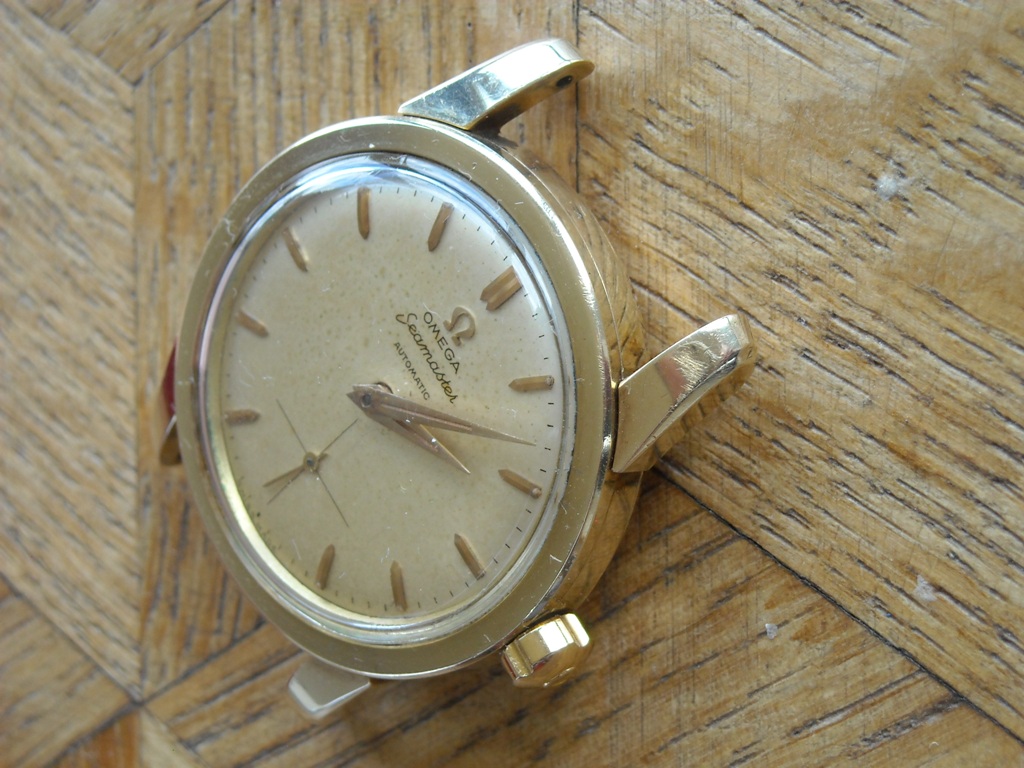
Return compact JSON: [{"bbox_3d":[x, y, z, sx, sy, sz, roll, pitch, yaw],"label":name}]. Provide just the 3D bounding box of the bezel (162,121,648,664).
[{"bbox_3d":[-0.007,0.001,0.170,0.034,0.005,0.034,2,93,36],"label":"bezel"}]

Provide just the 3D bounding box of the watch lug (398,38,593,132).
[{"bbox_3d":[-0.001,-0.018,0.167,0.011,0.006,0.004,-42,68,30],"label":"watch lug"}]

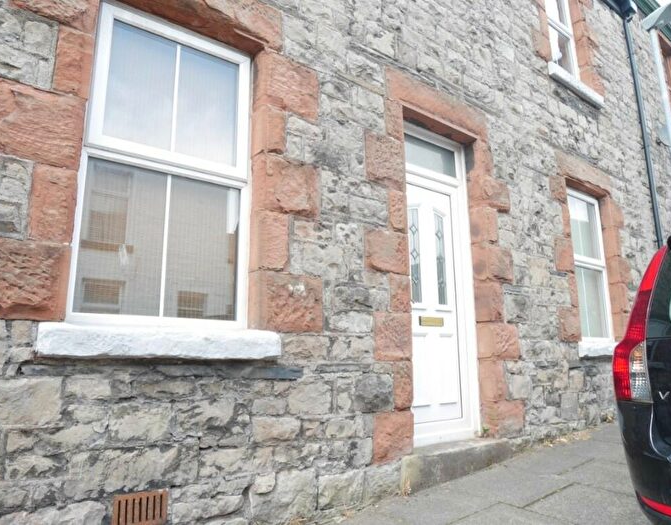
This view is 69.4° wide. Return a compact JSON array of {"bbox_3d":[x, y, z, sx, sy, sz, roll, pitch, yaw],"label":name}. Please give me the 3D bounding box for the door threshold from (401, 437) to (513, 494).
[{"bbox_3d":[0.806,1.393,3.405,1.140,0.208,0.235,8,-14,-36],"label":"door threshold"}]

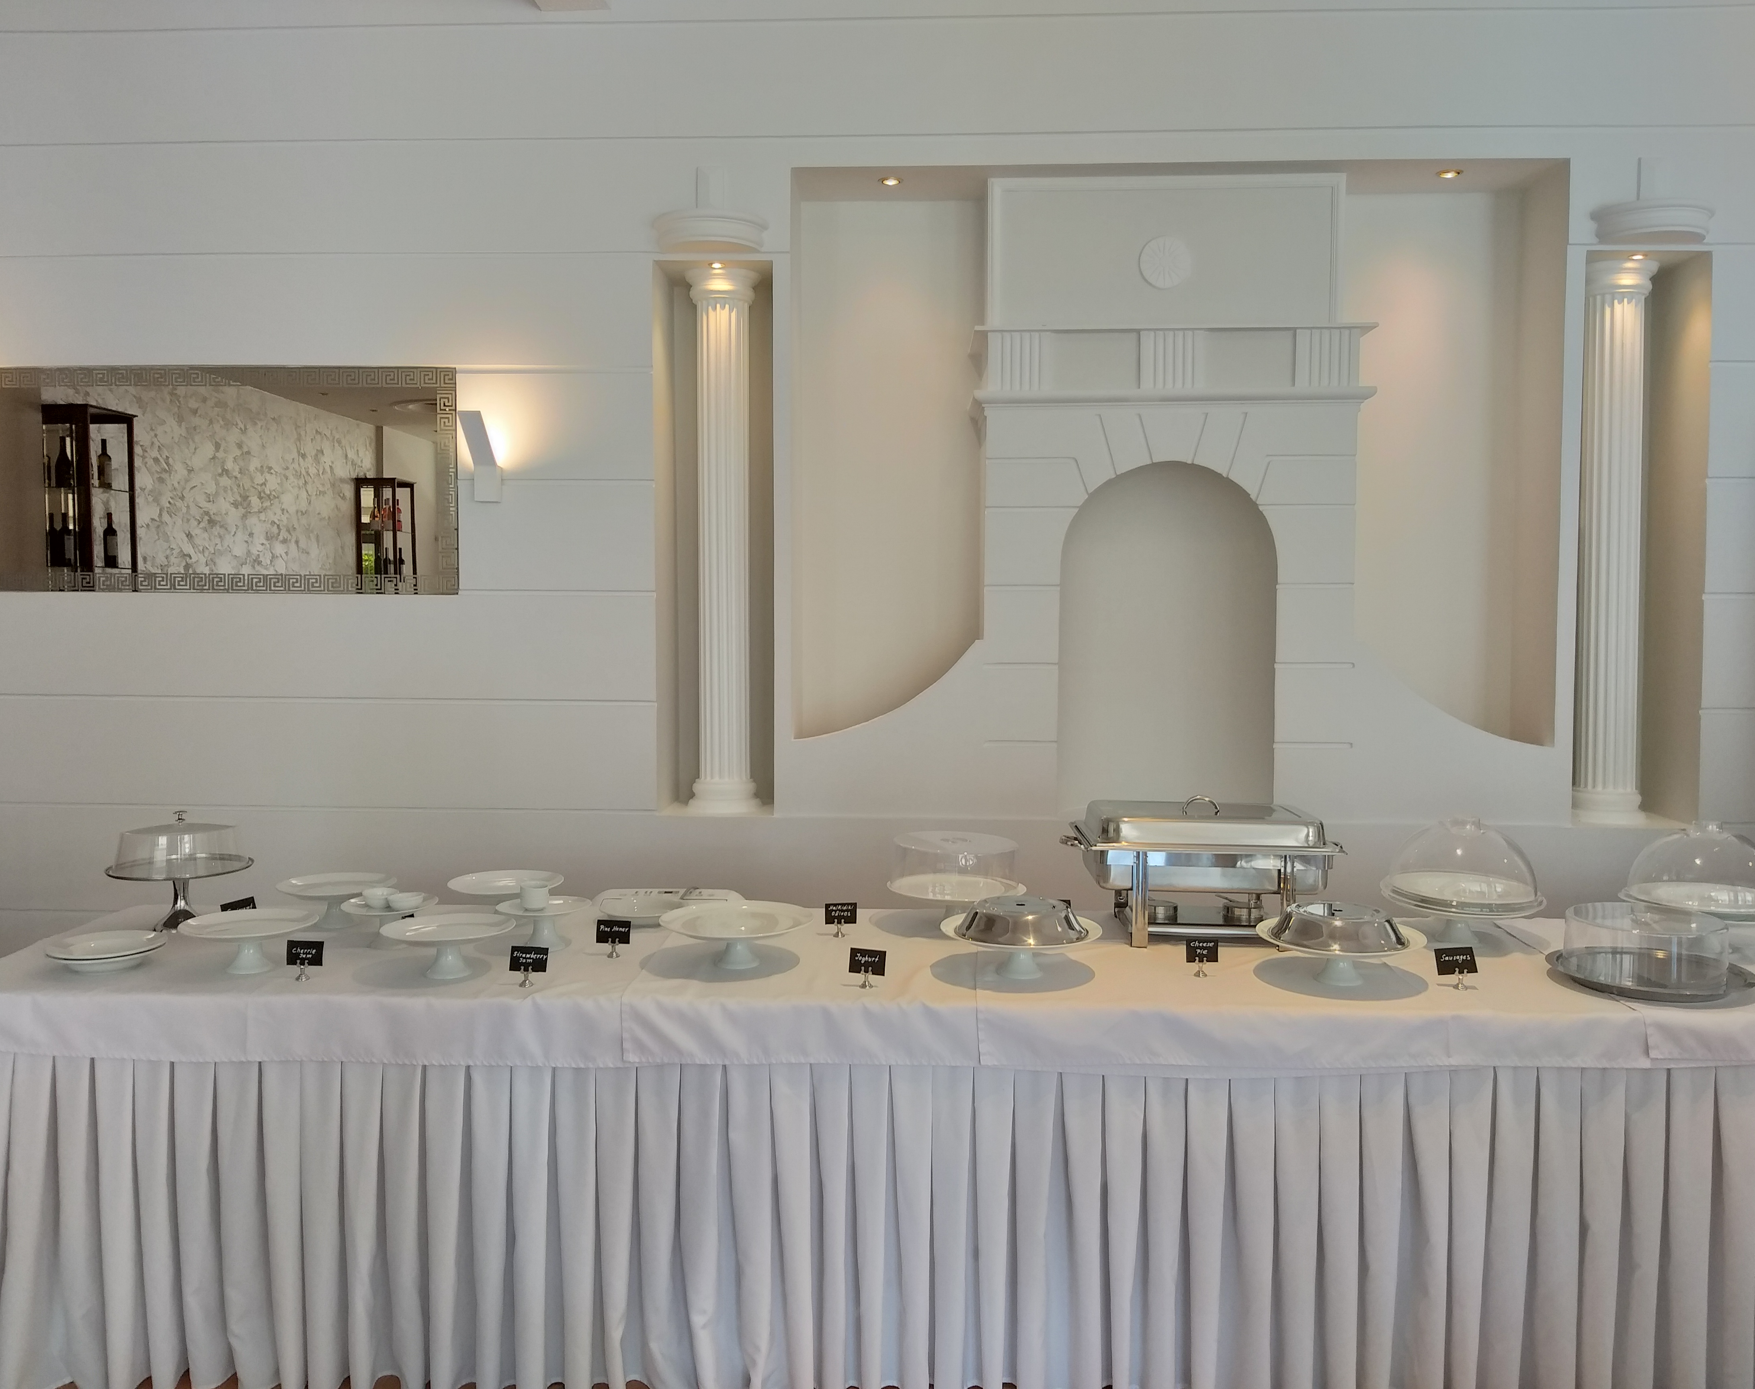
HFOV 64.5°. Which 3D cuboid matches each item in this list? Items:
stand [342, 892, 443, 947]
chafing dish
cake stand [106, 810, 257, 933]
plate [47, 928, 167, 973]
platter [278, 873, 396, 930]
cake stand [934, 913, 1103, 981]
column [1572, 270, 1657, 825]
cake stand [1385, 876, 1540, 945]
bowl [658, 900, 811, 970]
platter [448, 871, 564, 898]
[{"bbox_3d":[-1.089,0.511,3.100,0.210,0.093,0.210,0,3,0],"label":"stand"},{"bbox_3d":[0.752,0.392,3.201,0.640,0.318,0.362,0,3,4],"label":"chafing dish"},{"bbox_3d":[-1.591,0.400,3.175,0.311,0.261,0.311,0,3,3],"label":"cake stand"},{"bbox_3d":[-1.561,0.526,2.816,0.229,0.046,0.229,0,3,3],"label":"plate"},{"bbox_3d":[-1.282,0.497,3.291,0.272,0.100,0.272,0,3,0],"label":"platter"},{"bbox_3d":[0.291,0.524,2.848,0.330,0.095,0.330,0,3,0],"label":"cake stand"},{"bbox_3d":[1.906,-0.383,3.601,0.200,1.410,0.200,0,3,3],"label":"column"},{"bbox_3d":[1.272,0.497,3.041,0.325,0.095,0.325,0,3,3],"label":"cake stand"},{"bbox_3d":[-0.297,0.518,2.928,0.323,0.098,0.323,0,3,0],"label":"bowl"},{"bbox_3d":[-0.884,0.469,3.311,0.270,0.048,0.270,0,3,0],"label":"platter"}]

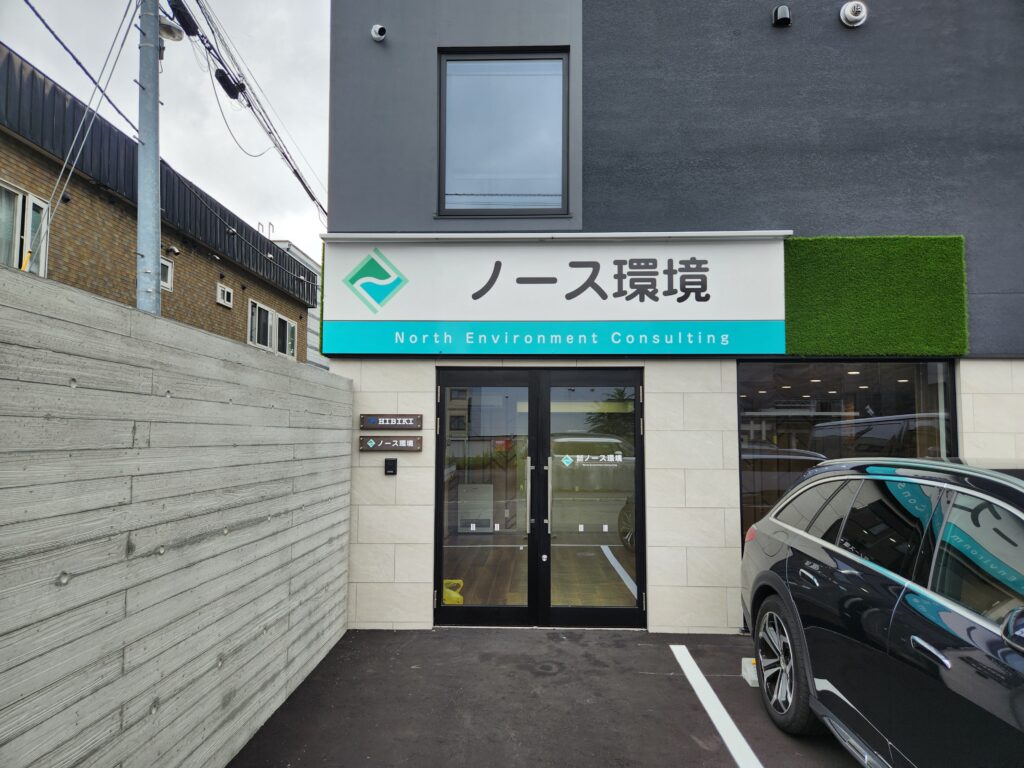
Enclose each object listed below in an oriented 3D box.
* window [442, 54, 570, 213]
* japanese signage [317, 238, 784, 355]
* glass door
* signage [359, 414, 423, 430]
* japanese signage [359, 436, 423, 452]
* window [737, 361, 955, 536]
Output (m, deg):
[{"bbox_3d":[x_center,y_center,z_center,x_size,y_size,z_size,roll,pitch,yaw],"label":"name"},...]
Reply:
[{"bbox_3d":[-0.071,-2.041,5.589,1.069,1.391,0.100,0,-5,2],"label":"window"},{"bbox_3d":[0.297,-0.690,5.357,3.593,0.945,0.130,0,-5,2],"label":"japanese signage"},{"bbox_3d":[0.210,0.884,5.434,1.674,2.033,0.100,0,-5,2],"label":"glass door"},{"bbox_3d":[-0.961,0.309,5.462,0.505,0.124,0.030,0,-5,2],"label":"signage"},{"bbox_3d":[-0.963,0.482,5.447,0.506,0.123,0.030,0,-5,2],"label":"japanese signage"},{"bbox_3d":[2.657,0.865,5.384,1.734,2.096,0.100,0,-5,2],"label":"window"}]

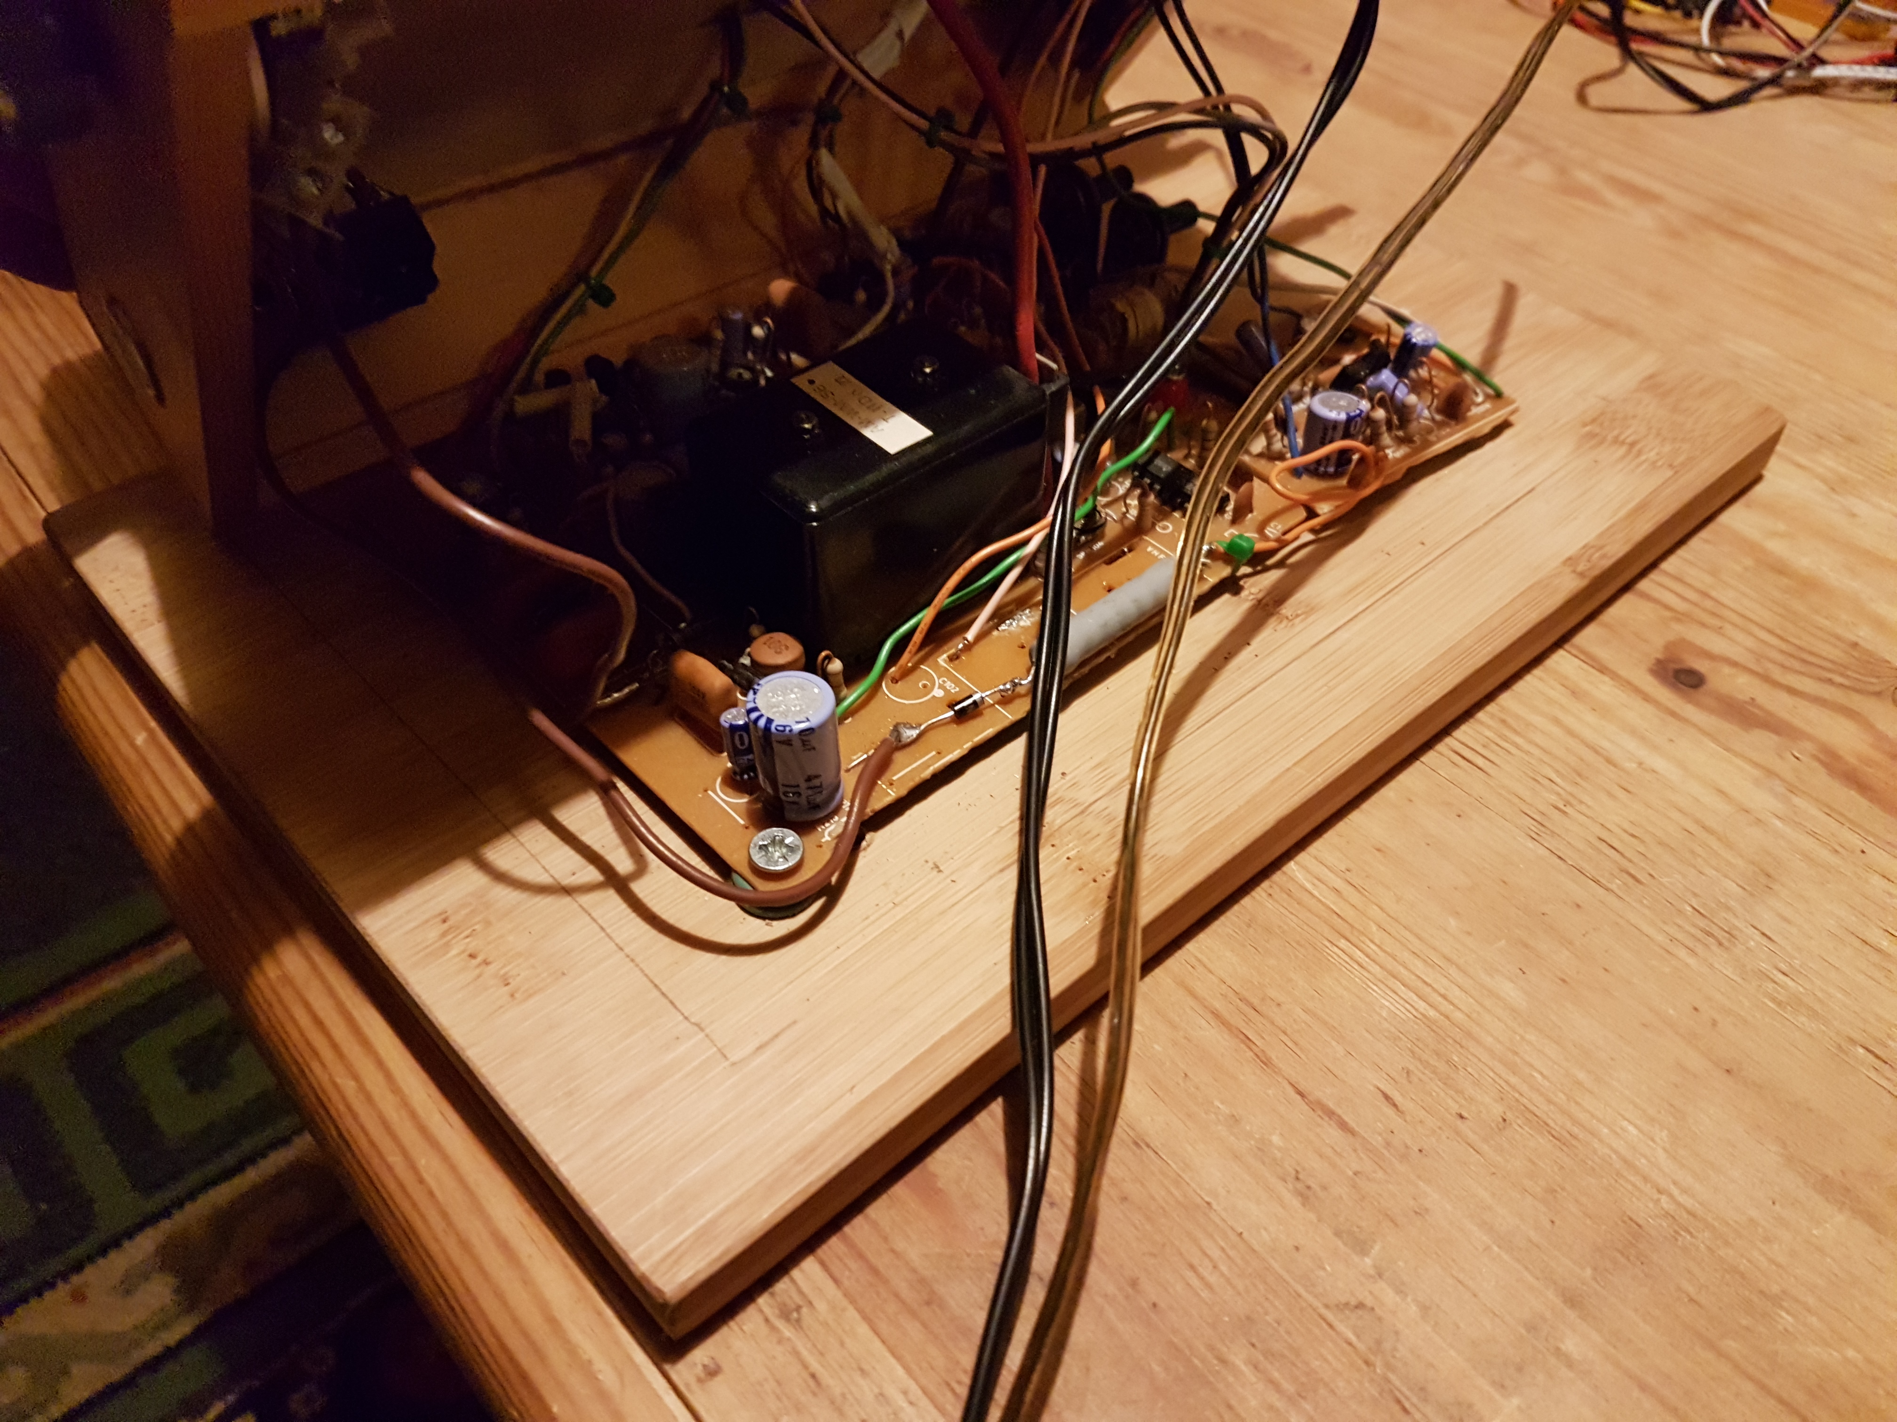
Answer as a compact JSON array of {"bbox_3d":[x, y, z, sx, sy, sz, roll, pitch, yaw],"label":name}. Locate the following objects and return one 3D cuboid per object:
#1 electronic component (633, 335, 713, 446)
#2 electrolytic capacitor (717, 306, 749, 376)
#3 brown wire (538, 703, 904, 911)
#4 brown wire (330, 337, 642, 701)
[{"bbox_3d":[-0.046,-0.052,0.238,0.013,0.018,0.013,5,45,-5],"label":"electronic component"},{"bbox_3d":[-0.037,-0.066,0.257,0.005,0.012,0.005,-32,58,-33],"label":"electrolytic capacitor"},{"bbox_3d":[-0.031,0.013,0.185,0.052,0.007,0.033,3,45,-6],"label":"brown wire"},{"bbox_3d":[-0.062,-0.028,0.200,0.018,0.034,0.055,-32,58,-33],"label":"brown wire"}]

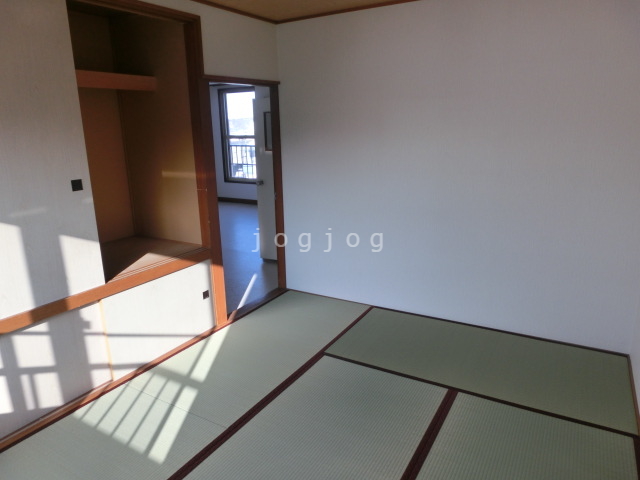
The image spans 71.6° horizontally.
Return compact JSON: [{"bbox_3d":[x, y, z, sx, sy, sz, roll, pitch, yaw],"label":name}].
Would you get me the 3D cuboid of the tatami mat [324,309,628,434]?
[{"bbox_3d":[1.022,0.798,2.989,1.790,0.050,0.930,7,17,30],"label":"tatami mat"}]

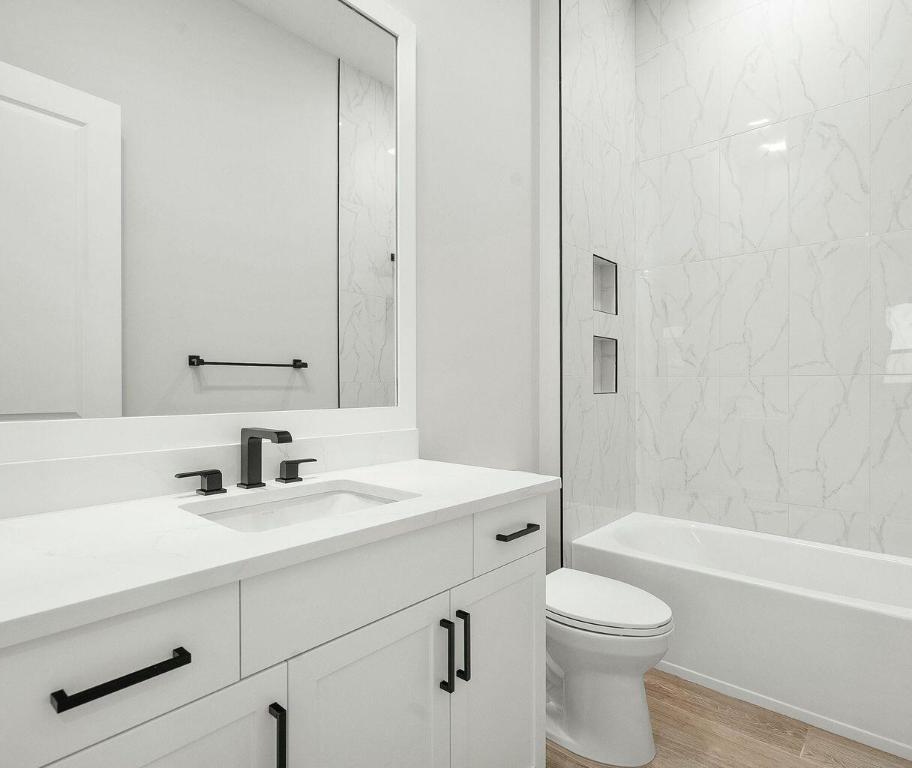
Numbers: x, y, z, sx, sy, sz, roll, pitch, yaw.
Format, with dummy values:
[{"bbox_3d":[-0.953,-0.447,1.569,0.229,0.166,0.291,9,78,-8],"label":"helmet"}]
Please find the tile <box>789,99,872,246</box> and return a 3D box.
[{"bbox_3d":[1.706,-0.957,2.348,0.300,0.610,0.010,0,0,41],"label":"tile"}]

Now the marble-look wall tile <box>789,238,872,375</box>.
[{"bbox_3d":[1.705,-0.345,2.345,0.300,0.610,0.010,0,0,41],"label":"marble-look wall tile"}]

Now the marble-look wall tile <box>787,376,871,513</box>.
[{"bbox_3d":[1.704,0.267,2.345,0.302,0.612,0.010,0,0,42],"label":"marble-look wall tile"}]

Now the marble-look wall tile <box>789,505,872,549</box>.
[{"bbox_3d":[1.703,0.649,2.341,0.300,0.151,0.010,0,0,41],"label":"marble-look wall tile"}]

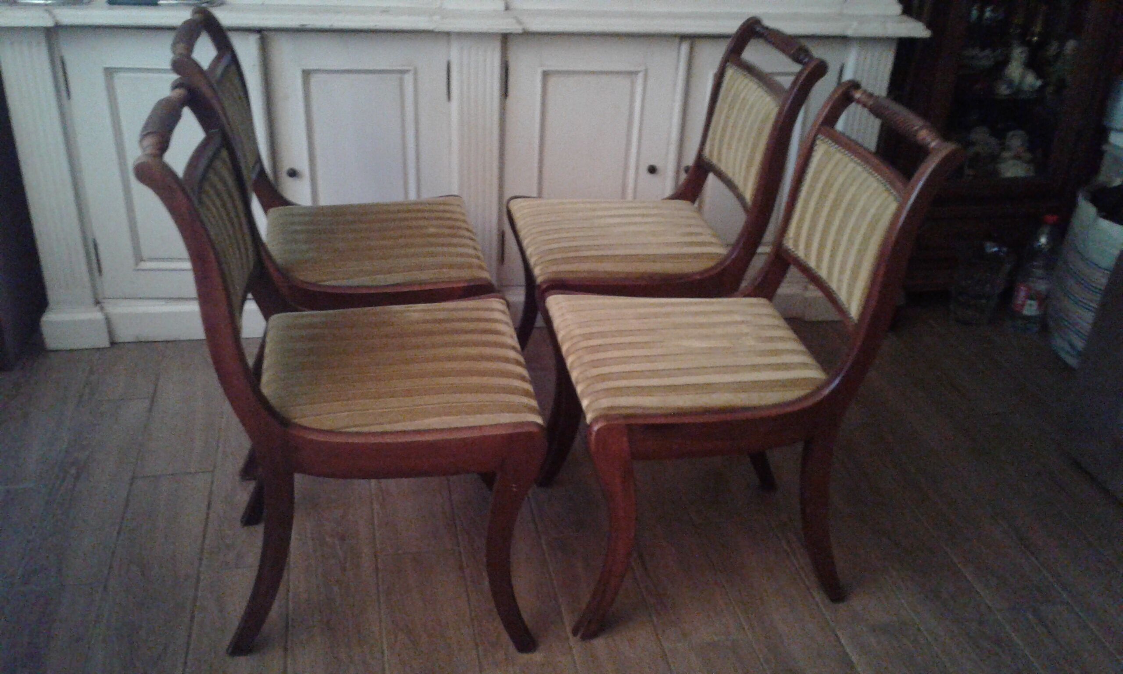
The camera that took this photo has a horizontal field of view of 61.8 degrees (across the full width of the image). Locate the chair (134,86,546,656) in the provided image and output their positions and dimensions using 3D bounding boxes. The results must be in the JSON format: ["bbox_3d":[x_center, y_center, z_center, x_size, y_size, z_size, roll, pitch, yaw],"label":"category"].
[{"bbox_3d":[-0.304,0.055,1.492,0.521,0.855,0.450,-4,30,-12],"label":"chair"}]

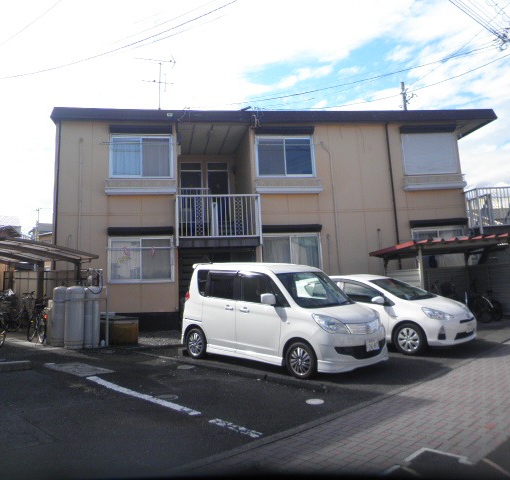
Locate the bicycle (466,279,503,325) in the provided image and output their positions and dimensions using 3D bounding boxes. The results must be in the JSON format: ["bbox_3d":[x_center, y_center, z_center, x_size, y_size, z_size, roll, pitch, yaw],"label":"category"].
[{"bbox_3d":[5.875,1.612,12.200,0.580,1.040,1.720,-1,-8,0],"label":"bicycle"}]

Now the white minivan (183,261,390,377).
[{"bbox_3d":[0.410,1.250,8.330,1.620,1.765,3.710,5,-7,-44],"label":"white minivan"}]

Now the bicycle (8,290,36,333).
[{"bbox_3d":[-6.143,1.889,12.700,0.580,1.040,1.720,-2,-8,7],"label":"bicycle"}]

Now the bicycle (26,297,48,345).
[{"bbox_3d":[-4.977,1.842,11.000,0.580,1.040,1.720,4,-9,-36],"label":"bicycle"}]

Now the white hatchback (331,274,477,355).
[{"bbox_3d":[2.700,1.540,10.270,1.695,1.445,3.995,4,-7,-41],"label":"white hatchback"}]

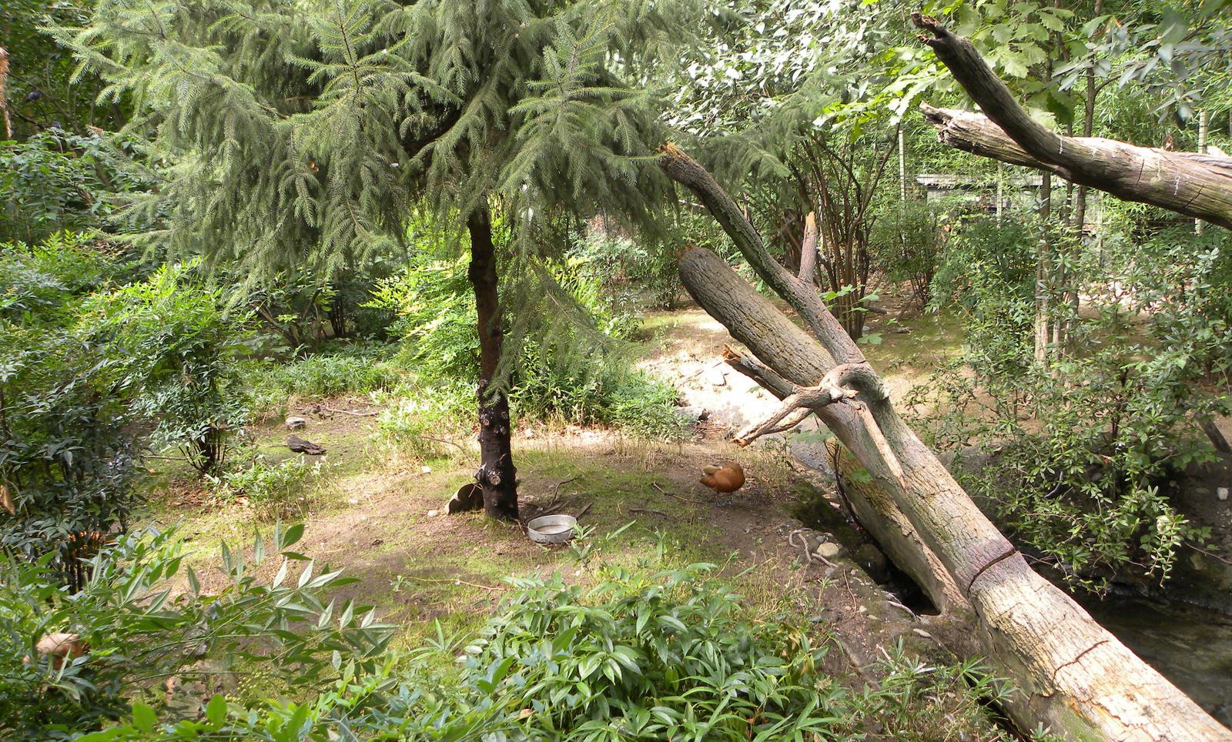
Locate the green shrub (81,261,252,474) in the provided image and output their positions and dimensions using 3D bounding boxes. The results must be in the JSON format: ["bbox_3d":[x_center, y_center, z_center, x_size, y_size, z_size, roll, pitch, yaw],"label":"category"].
[{"bbox_3d":[-3.857,-0.062,8.000,1.400,1.750,1.250,-3,12,0],"label":"green shrub"}]

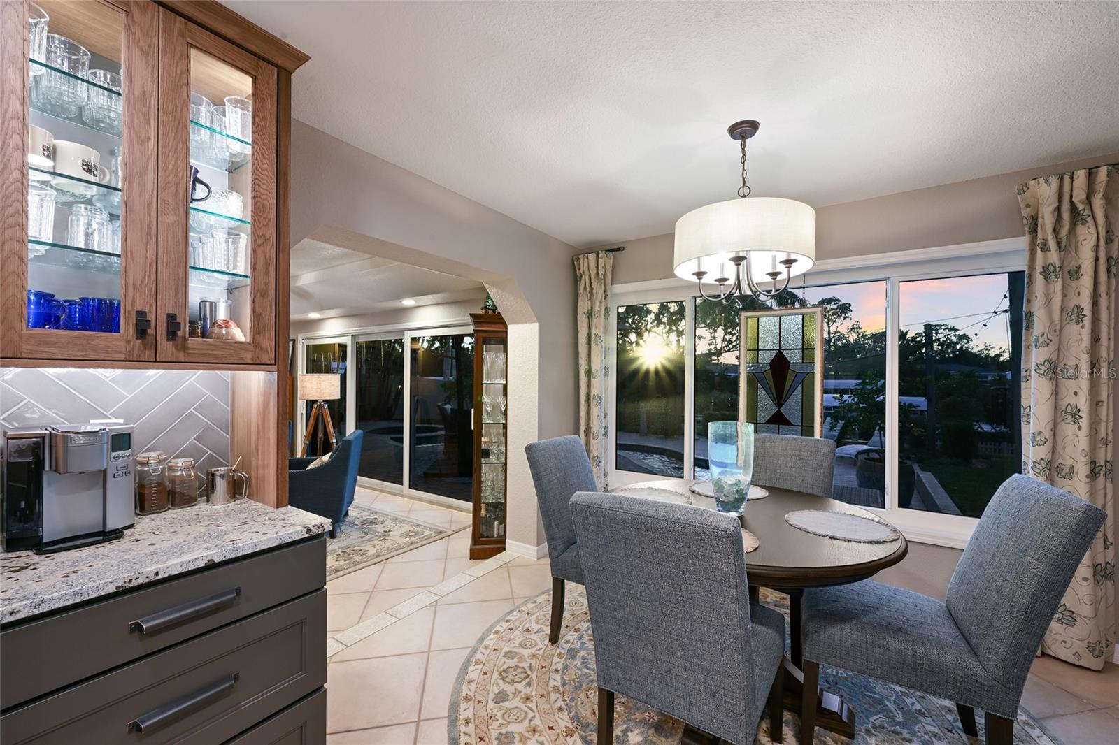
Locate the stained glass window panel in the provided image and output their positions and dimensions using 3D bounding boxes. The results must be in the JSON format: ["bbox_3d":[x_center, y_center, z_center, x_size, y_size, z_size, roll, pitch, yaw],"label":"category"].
[{"bbox_3d":[1.417,0.114,2.812,0.484,1.031,0.035,0,0,35],"label":"stained glass window panel"}]

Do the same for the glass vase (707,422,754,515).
[{"bbox_3d":[0.774,0.428,1.953,0.195,0.395,0.195,0,0,35],"label":"glass vase"}]

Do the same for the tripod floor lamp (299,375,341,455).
[{"bbox_3d":[-2.626,0.692,4.747,0.640,1.360,0.600,1,0,-29],"label":"tripod floor lamp"}]

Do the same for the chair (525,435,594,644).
[{"bbox_3d":[0.259,0.879,2.303,0.710,1.000,0.475,0,0,28],"label":"chair"}]

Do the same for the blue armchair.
[{"bbox_3d":[-2.185,0.961,3.803,0.780,0.820,0.700,1,0,-16],"label":"blue armchair"}]

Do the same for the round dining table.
[{"bbox_3d":[0.776,1.005,1.946,1.220,0.762,1.220,0,0,35],"label":"round dining table"}]

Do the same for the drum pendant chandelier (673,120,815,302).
[{"bbox_3d":[0.789,-0.676,1.863,0.553,0.741,0.553,0,0,35],"label":"drum pendant chandelier"}]

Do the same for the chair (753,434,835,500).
[{"bbox_3d":[1.211,0.887,2.363,0.475,1.000,0.710,0,0,35],"label":"chair"}]

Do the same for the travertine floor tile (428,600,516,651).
[{"bbox_3d":[-0.460,1.383,2.400,0.437,0.010,0.437,1,0,-11],"label":"travertine floor tile"}]

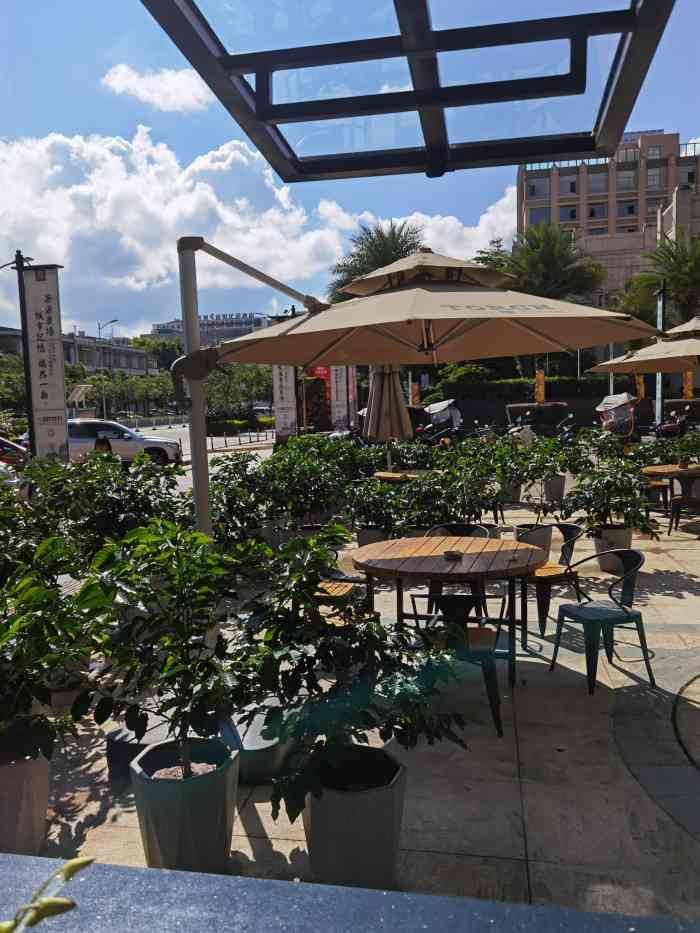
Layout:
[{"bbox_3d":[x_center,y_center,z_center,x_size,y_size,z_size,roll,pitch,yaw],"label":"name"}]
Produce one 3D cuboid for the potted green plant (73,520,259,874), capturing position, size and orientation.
[{"bbox_3d":[-0.676,0.878,2.749,0.700,1.330,0.680,-2,4,0],"label":"potted green plant"}]

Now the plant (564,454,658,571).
[{"bbox_3d":[2.805,0.493,7.814,1.020,1.183,0.950,-1,4,0],"label":"plant"}]

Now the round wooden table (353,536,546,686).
[{"bbox_3d":[0.677,0.968,4.994,1.300,0.750,1.300,-2,4,0],"label":"round wooden table"}]

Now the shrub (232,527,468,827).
[{"bbox_3d":[0.018,0.692,2.516,0.750,0.910,0.700,-2,5,0],"label":"shrub"}]

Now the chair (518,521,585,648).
[{"bbox_3d":[1.530,0.858,5.578,0.510,0.750,0.520,-4,5,-27],"label":"chair"}]

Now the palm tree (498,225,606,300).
[{"bbox_3d":[7.720,-4.952,27.701,4.200,8.320,4.200,-2,5,0],"label":"palm tree"}]

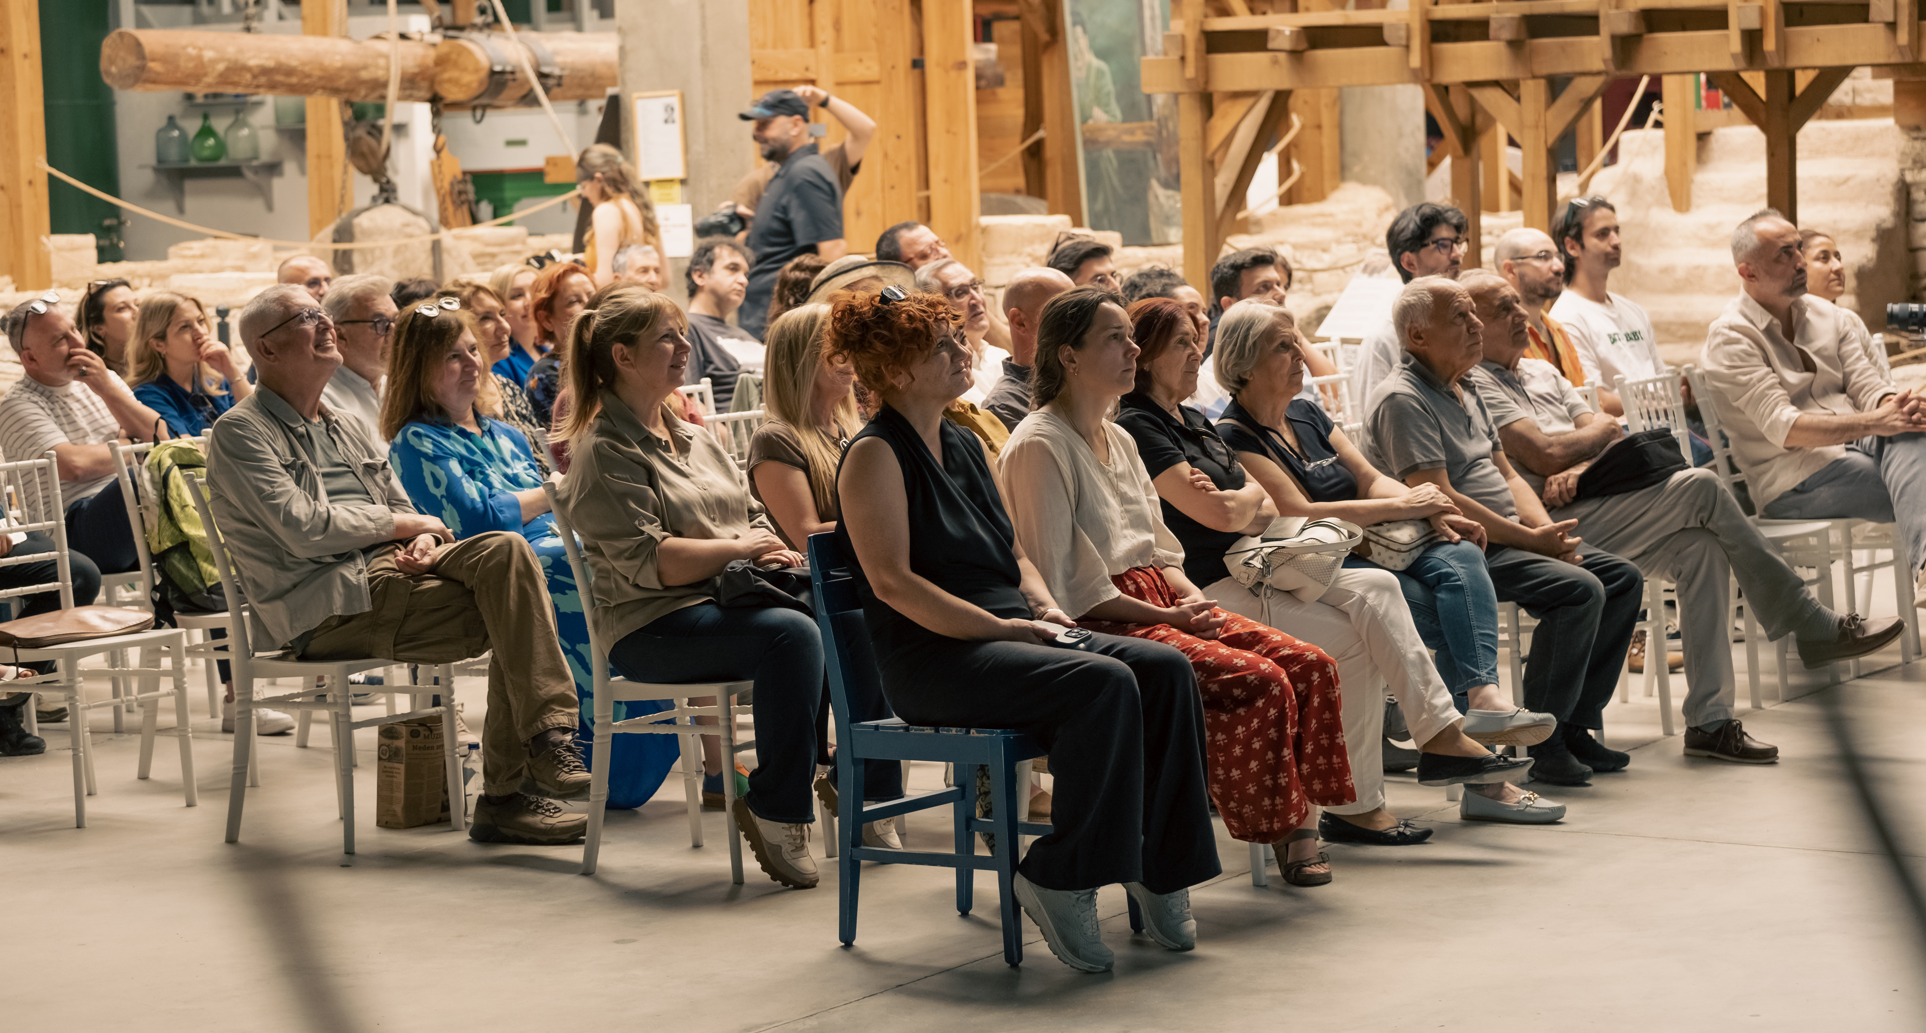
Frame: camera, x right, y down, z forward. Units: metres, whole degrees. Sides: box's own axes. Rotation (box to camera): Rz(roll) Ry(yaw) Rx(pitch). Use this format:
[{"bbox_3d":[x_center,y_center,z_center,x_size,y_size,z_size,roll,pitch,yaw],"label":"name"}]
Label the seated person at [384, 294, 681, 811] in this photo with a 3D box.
[{"bbox_3d":[-1.103,0.085,10.342,0.880,1.300,0.520,2,7,38],"label":"seated person"}]

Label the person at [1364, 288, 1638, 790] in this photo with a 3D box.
[{"bbox_3d":[1.331,0.021,10.014,0.700,1.250,0.520,1,6,33],"label":"person"}]

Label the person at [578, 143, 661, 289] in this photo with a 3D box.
[{"bbox_3d":[-1.299,-0.583,15.574,0.380,1.690,0.450,1,6,32],"label":"person"}]

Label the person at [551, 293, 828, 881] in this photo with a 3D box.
[{"bbox_3d":[-0.553,0.153,9.269,0.760,1.333,0.520,2,6,33],"label":"person"}]

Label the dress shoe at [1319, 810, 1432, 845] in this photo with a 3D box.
[{"bbox_3d":[0.972,0.725,9.424,0.267,0.072,0.088,0,6,20],"label":"dress shoe"}]

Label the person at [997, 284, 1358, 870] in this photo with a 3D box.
[{"bbox_3d":[0.469,0.167,8.787,0.740,1.333,0.520,2,7,34],"label":"person"}]

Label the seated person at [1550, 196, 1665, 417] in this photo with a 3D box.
[{"bbox_3d":[2.120,-0.341,13.184,0.800,1.370,0.500,1,6,38],"label":"seated person"}]

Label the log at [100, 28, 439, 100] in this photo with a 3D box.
[{"bbox_3d":[-2.991,-2.037,18.135,0.290,0.290,2.285,1,5,33],"label":"log"}]

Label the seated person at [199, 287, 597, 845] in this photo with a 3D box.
[{"bbox_3d":[-1.376,0.118,9.762,1.000,1.360,0.540,2,7,36],"label":"seated person"}]

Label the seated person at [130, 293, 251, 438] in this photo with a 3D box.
[{"bbox_3d":[-2.185,-0.029,12.086,0.800,1.290,0.500,1,6,38],"label":"seated person"}]

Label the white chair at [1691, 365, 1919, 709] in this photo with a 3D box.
[{"bbox_3d":[2.456,-0.002,11.750,0.490,0.905,0.420,1,6,35],"label":"white chair"}]

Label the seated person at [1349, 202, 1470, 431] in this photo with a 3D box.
[{"bbox_3d":[1.480,-0.233,12.234,0.800,1.370,0.500,1,6,35],"label":"seated person"}]

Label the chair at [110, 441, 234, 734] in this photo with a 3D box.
[{"bbox_3d":[-2.002,0.243,11.013,0.520,0.914,0.415,2,7,34],"label":"chair"}]

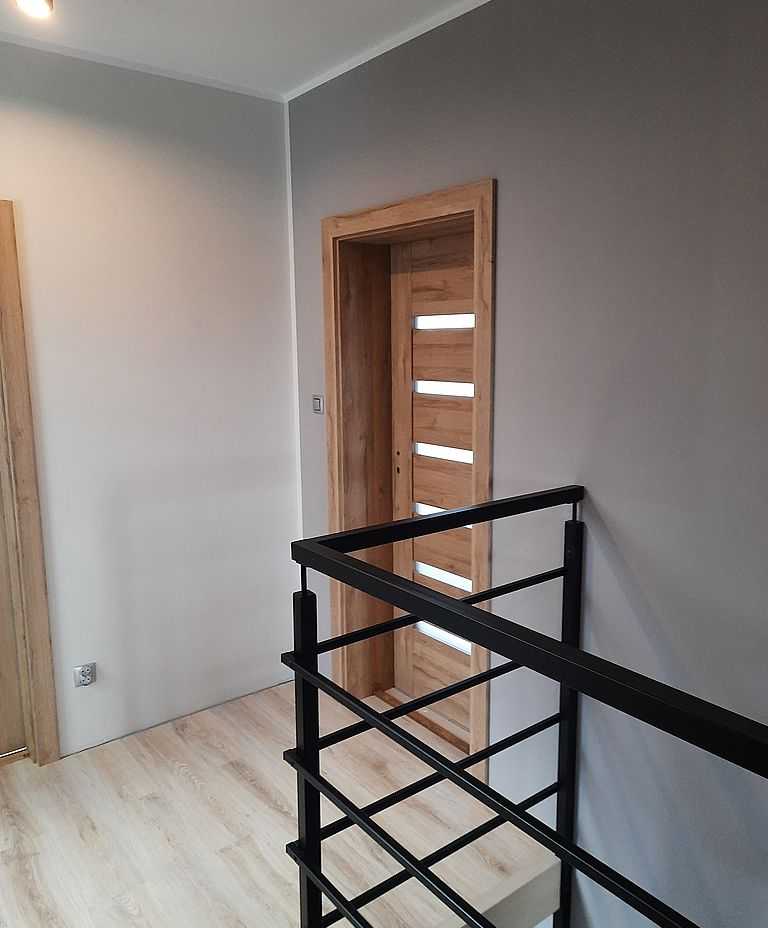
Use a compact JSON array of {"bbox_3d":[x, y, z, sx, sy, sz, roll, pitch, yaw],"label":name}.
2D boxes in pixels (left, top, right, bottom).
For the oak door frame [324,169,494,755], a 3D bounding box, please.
[{"bbox_3d":[0.172,0.069,2.948,0.300,2.108,0.957,-8,12,-38],"label":"oak door frame"}]

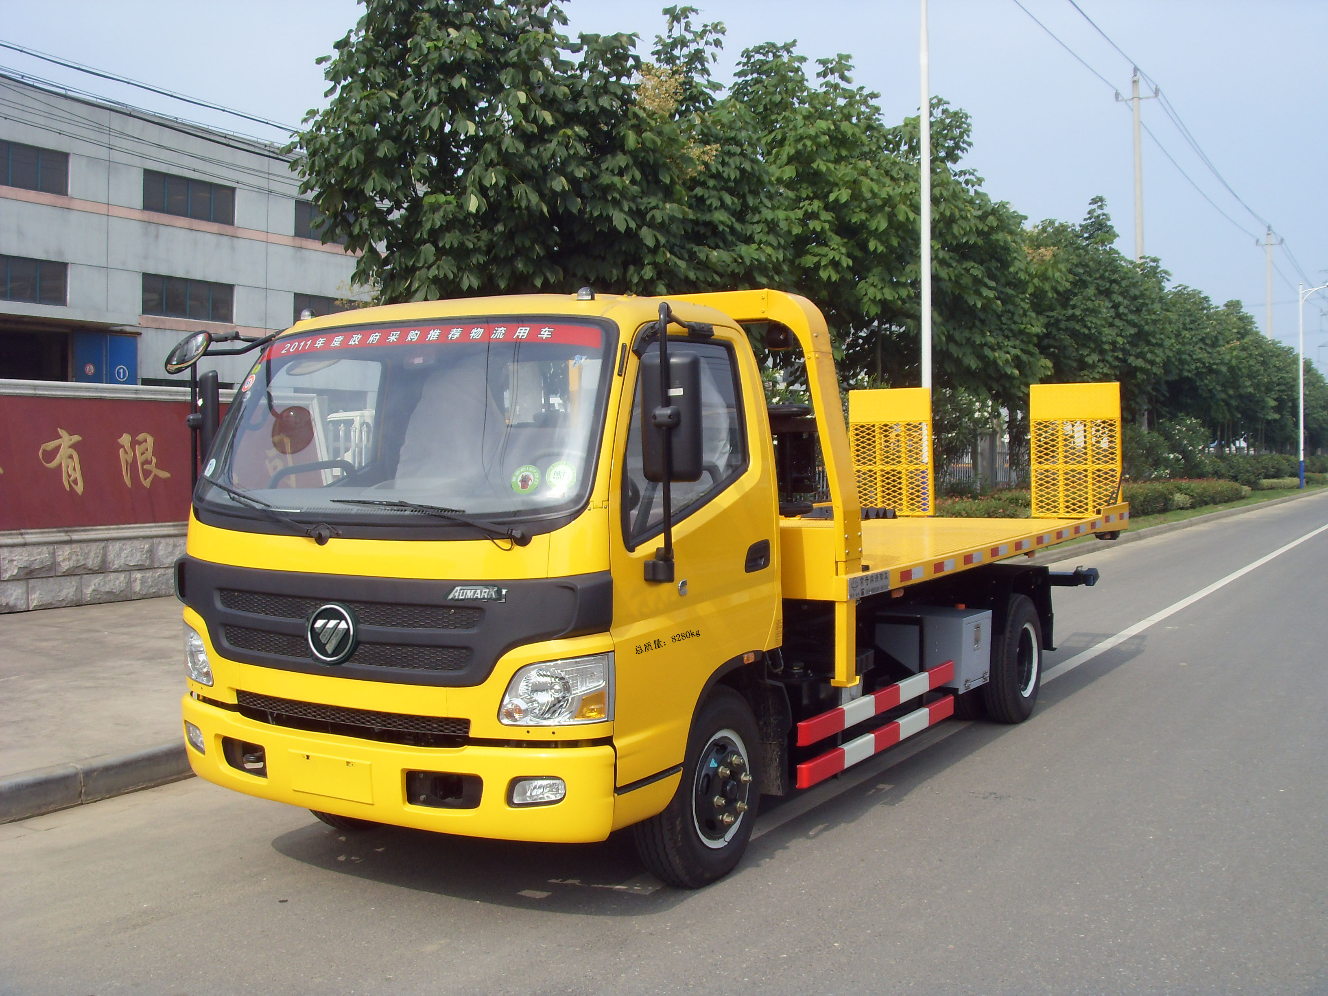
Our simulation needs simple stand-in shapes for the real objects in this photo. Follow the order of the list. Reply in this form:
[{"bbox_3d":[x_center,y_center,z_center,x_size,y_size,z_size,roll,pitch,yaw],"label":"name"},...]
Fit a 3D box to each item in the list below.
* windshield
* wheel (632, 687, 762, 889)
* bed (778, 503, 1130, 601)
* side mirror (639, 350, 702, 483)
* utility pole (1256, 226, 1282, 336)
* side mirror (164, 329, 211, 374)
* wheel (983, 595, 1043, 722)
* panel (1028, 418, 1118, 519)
[{"bbox_3d":[-1.001,-0.259,5.359,1.840,0.820,0.260,0,-22,29],"label":"windshield"},{"bbox_3d":[0.147,1.098,5.688,0.207,0.768,0.768,0,2,29],"label":"wheel"},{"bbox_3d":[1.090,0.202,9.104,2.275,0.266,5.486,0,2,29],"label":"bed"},{"bbox_3d":[0.032,-0.278,5.091,0.202,0.433,0.089,0,2,17],"label":"side mirror"},{"bbox_3d":[28.430,-6.548,70.162,1.300,12.427,0.350,0,2,29],"label":"utility pole"},{"bbox_3d":[-1.873,-0.574,5.890,0.212,0.064,0.212,-46,-13,16],"label":"side mirror"},{"bbox_3d":[2.126,0.979,9.062,0.207,0.768,0.768,0,2,29],"label":"wheel"},{"bbox_3d":[3.037,-0.225,11.045,0.660,0.734,0.079,0,2,29],"label":"panel"}]

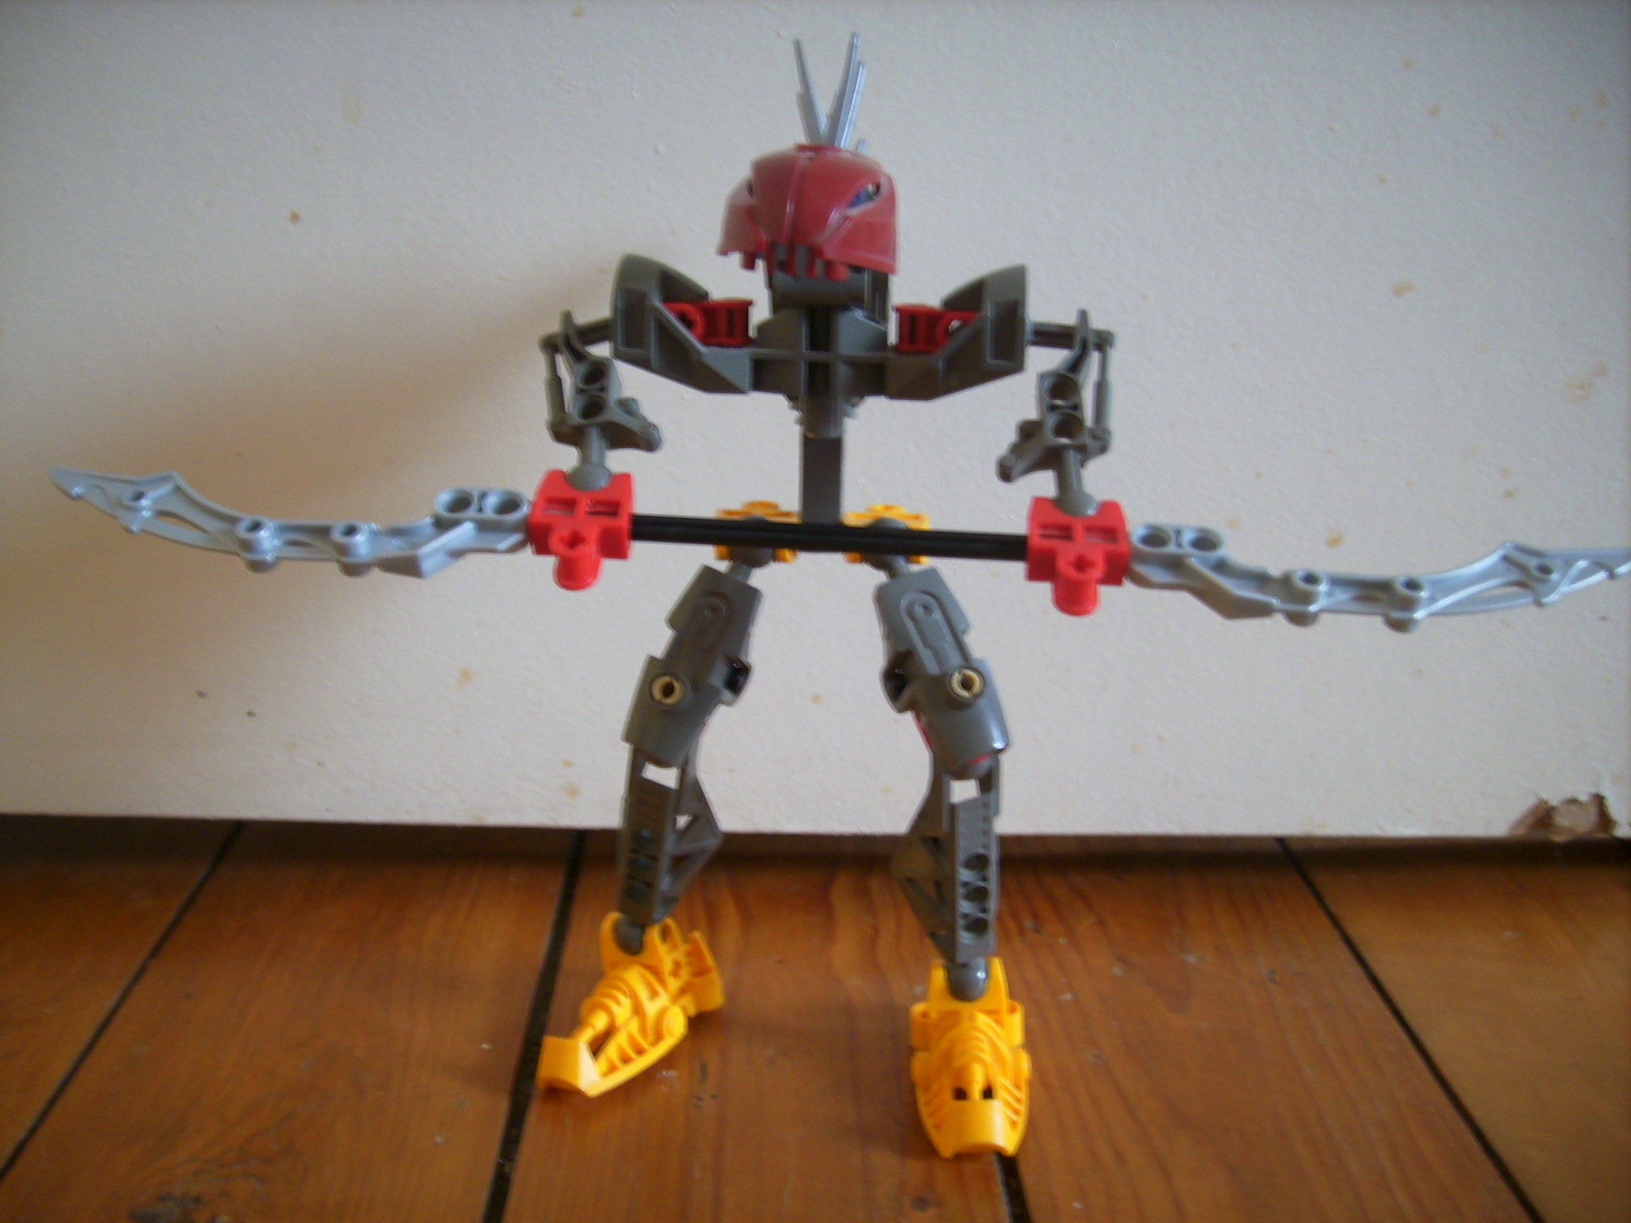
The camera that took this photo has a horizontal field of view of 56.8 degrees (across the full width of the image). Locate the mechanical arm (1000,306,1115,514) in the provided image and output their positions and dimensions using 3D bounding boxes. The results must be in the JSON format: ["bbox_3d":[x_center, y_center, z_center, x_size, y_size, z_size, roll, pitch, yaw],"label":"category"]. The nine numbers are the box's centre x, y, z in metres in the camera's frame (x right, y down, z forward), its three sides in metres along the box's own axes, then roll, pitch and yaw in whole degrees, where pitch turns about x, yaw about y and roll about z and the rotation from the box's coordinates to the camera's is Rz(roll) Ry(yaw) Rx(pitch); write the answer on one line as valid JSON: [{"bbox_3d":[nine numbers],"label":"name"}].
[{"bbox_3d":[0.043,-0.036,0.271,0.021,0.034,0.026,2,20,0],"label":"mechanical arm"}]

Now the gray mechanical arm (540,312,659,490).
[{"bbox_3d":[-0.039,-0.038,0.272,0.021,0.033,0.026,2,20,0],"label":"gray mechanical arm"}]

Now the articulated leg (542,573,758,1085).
[{"bbox_3d":[-0.032,0.041,0.291,0.038,0.095,0.046,7,20,14],"label":"articulated leg"}]

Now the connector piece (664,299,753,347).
[{"bbox_3d":[-0.020,-0.054,0.282,0.017,0.009,0.009,4,20,5],"label":"connector piece"}]

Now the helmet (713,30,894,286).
[{"bbox_3d":[-0.001,-0.080,0.266,0.030,0.041,0.032,8,21,17],"label":"helmet"}]

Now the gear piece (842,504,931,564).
[{"bbox_3d":[0.014,-0.015,0.293,0.017,0.011,0.016,2,20,0],"label":"gear piece"}]

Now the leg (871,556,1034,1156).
[{"bbox_3d":[0.025,0.044,0.284,0.030,0.098,0.050,3,20,3],"label":"leg"}]

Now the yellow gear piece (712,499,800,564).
[{"bbox_3d":[-0.012,-0.015,0.293,0.017,0.011,0.016,2,20,0],"label":"yellow gear piece"}]

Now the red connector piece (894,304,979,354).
[{"bbox_3d":[0.023,-0.053,0.282,0.017,0.009,0.009,1,20,-5],"label":"red connector piece"}]

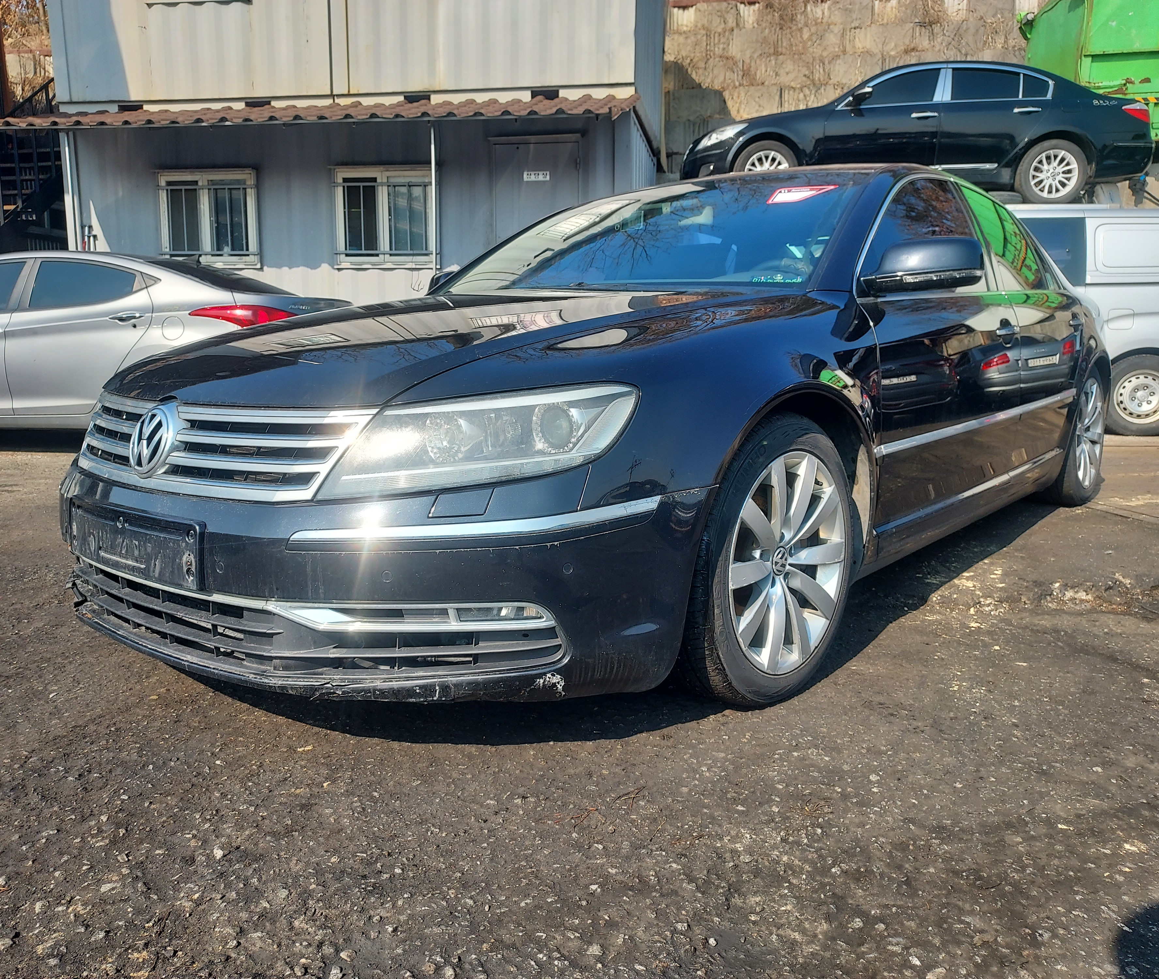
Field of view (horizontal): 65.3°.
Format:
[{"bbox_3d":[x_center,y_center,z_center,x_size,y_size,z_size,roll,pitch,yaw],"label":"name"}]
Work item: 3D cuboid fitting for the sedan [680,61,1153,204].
[{"bbox_3d":[3.650,-3.835,10.225,4.960,1.490,1.880,1,11,4],"label":"sedan"}]

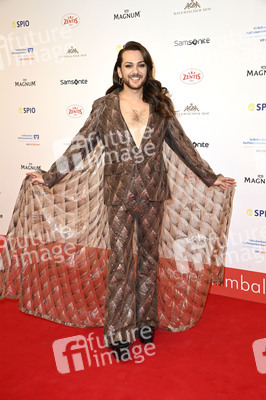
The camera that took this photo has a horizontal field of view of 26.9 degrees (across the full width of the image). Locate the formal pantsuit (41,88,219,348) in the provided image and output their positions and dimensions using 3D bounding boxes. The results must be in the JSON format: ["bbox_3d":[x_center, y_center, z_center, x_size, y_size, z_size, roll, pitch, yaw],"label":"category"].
[{"bbox_3d":[-0.008,0.111,3.288,1.056,1.514,0.420,-2,12,-4],"label":"formal pantsuit"}]

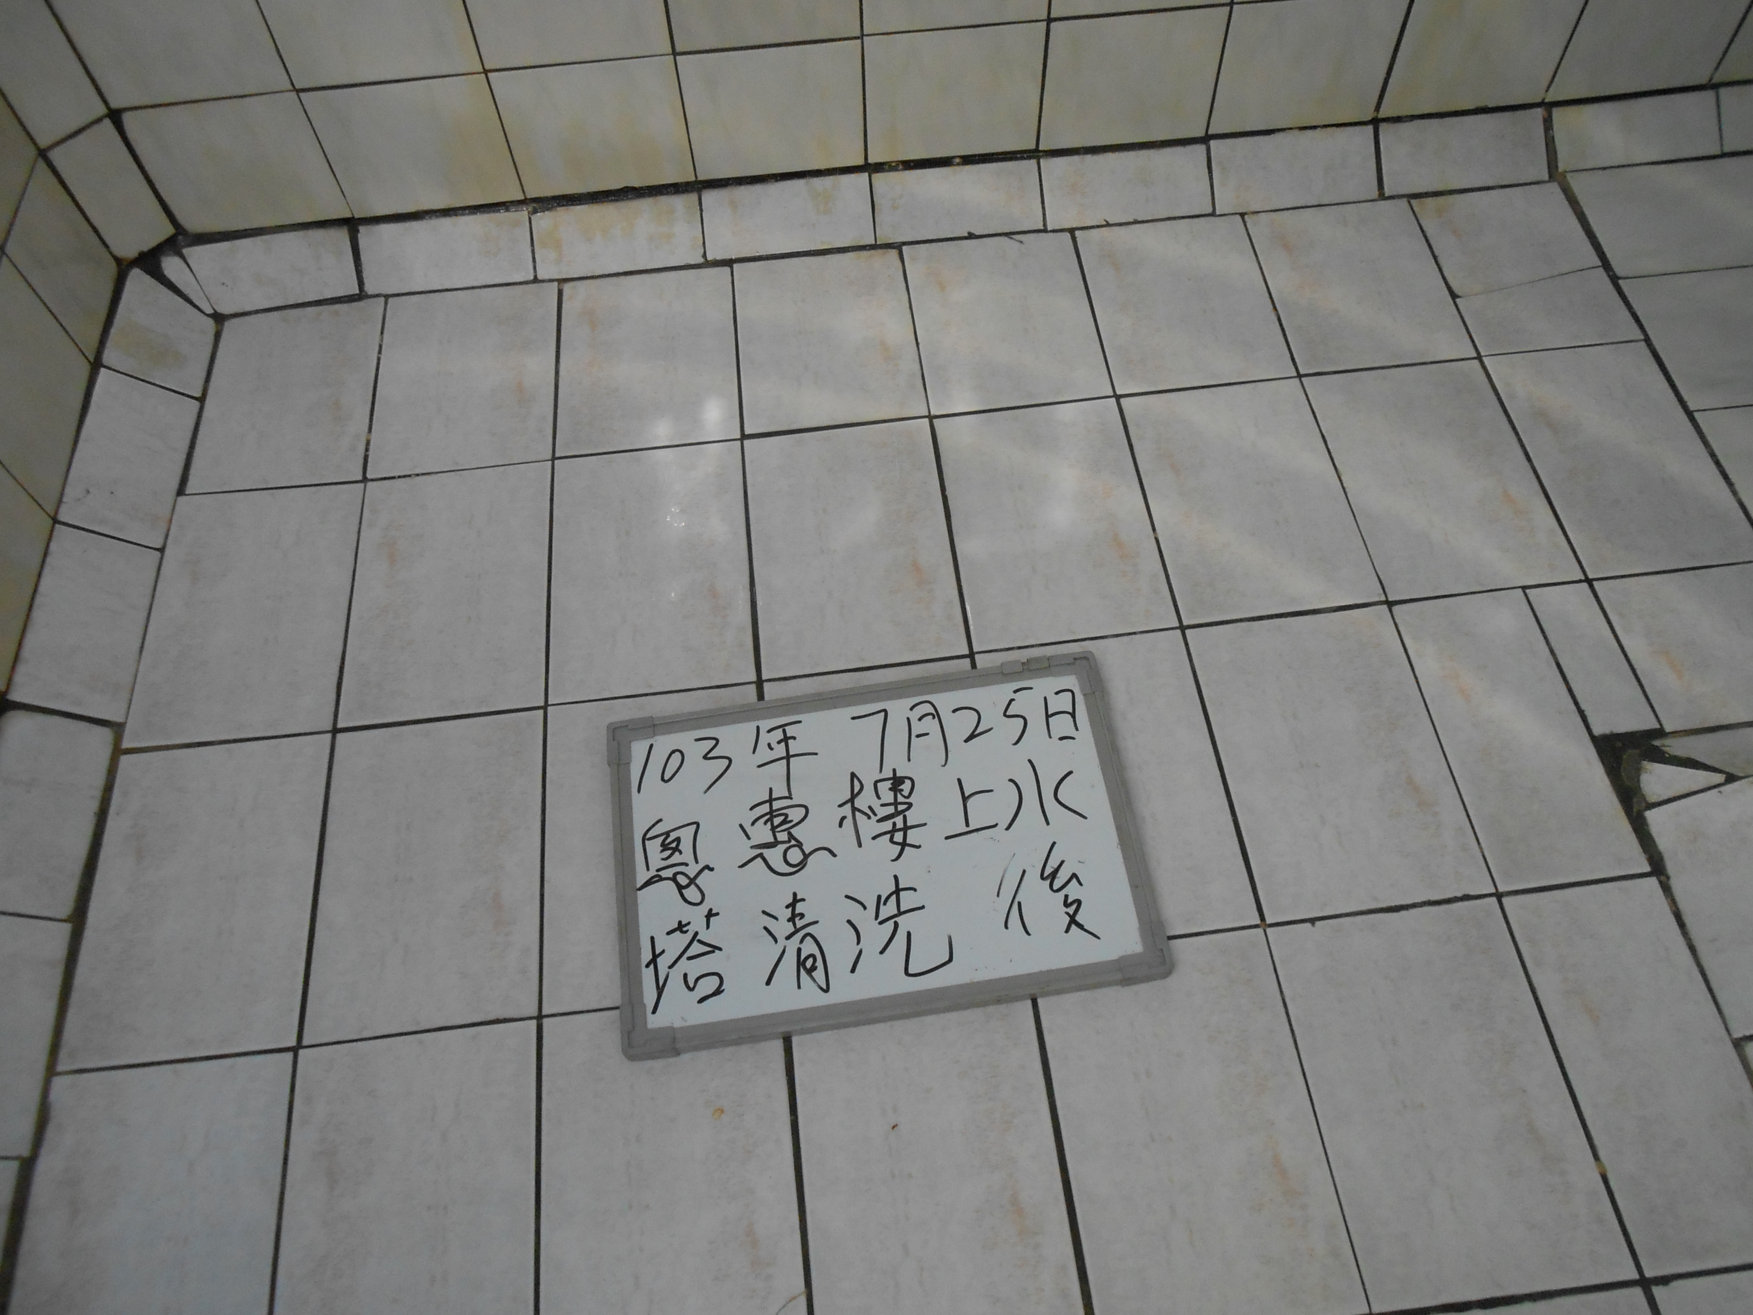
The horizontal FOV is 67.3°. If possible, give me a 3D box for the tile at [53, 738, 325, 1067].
[{"bbox_3d":[-0.596,0.209,1.172,0.196,0.010,0.300,-7,58,-2],"label":"tile"}]

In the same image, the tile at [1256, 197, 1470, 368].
[{"bbox_3d":[0.541,-0.417,1.485,0.193,0.010,0.250,-6,59,-2],"label":"tile"}]

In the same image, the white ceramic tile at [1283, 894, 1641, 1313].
[{"bbox_3d":[0.447,0.345,1.048,0.200,0.010,0.300,-6,58,-2],"label":"white ceramic tile"}]

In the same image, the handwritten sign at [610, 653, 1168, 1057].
[{"bbox_3d":[0.001,0.163,1.152,0.455,0.020,0.310,-8,58,-2],"label":"handwritten sign"}]

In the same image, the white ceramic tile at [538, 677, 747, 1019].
[{"bbox_3d":[-0.194,0.164,1.177,0.202,0.010,0.295,-7,58,-2],"label":"white ceramic tile"}]

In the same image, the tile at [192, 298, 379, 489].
[{"bbox_3d":[-0.657,-0.294,1.484,0.185,0.010,0.269,-7,58,-2],"label":"tile"}]

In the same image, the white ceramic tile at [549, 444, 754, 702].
[{"bbox_3d":[-0.229,-0.092,1.343,0.200,0.010,0.300,-6,58,-2],"label":"white ceramic tile"}]

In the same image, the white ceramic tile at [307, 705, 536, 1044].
[{"bbox_3d":[-0.394,0.187,1.171,0.196,0.010,0.295,-7,58,-2],"label":"white ceramic tile"}]

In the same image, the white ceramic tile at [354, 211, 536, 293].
[{"bbox_3d":[-0.506,-0.483,1.555,0.197,0.010,0.086,-5,95,-1],"label":"white ceramic tile"}]

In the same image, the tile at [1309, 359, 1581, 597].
[{"bbox_3d":[0.578,-0.187,1.361,0.195,0.010,0.296,-6,58,-2],"label":"tile"}]

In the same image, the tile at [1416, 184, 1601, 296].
[{"bbox_3d":[0.726,-0.479,1.517,0.177,0.010,0.157,-6,59,-2],"label":"tile"}]

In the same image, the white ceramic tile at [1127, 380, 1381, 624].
[{"bbox_3d":[0.381,-0.166,1.363,0.200,0.010,0.300,-7,58,-2],"label":"white ceramic tile"}]

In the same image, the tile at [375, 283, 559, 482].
[{"bbox_3d":[-0.459,-0.313,1.482,0.199,0.010,0.271,-6,58,-1],"label":"tile"}]

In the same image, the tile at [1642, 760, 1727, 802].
[{"bbox_3d":[0.717,0.107,1.183,0.079,0.010,0.039,-14,59,-6],"label":"tile"}]

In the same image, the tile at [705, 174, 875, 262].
[{"bbox_3d":[-0.104,-0.512,1.534,0.194,0.010,0.080,-6,96,-2],"label":"tile"}]

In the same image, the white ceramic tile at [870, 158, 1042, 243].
[{"bbox_3d":[0.097,-0.542,1.571,0.200,0.081,0.010,-5,13,-1],"label":"white ceramic tile"}]

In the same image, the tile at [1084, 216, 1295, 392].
[{"bbox_3d":[0.344,-0.396,1.479,0.195,0.010,0.252,-6,59,-2],"label":"tile"}]

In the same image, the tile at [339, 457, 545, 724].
[{"bbox_3d":[-0.430,-0.068,1.336,0.200,0.010,0.300,-6,58,-2],"label":"tile"}]

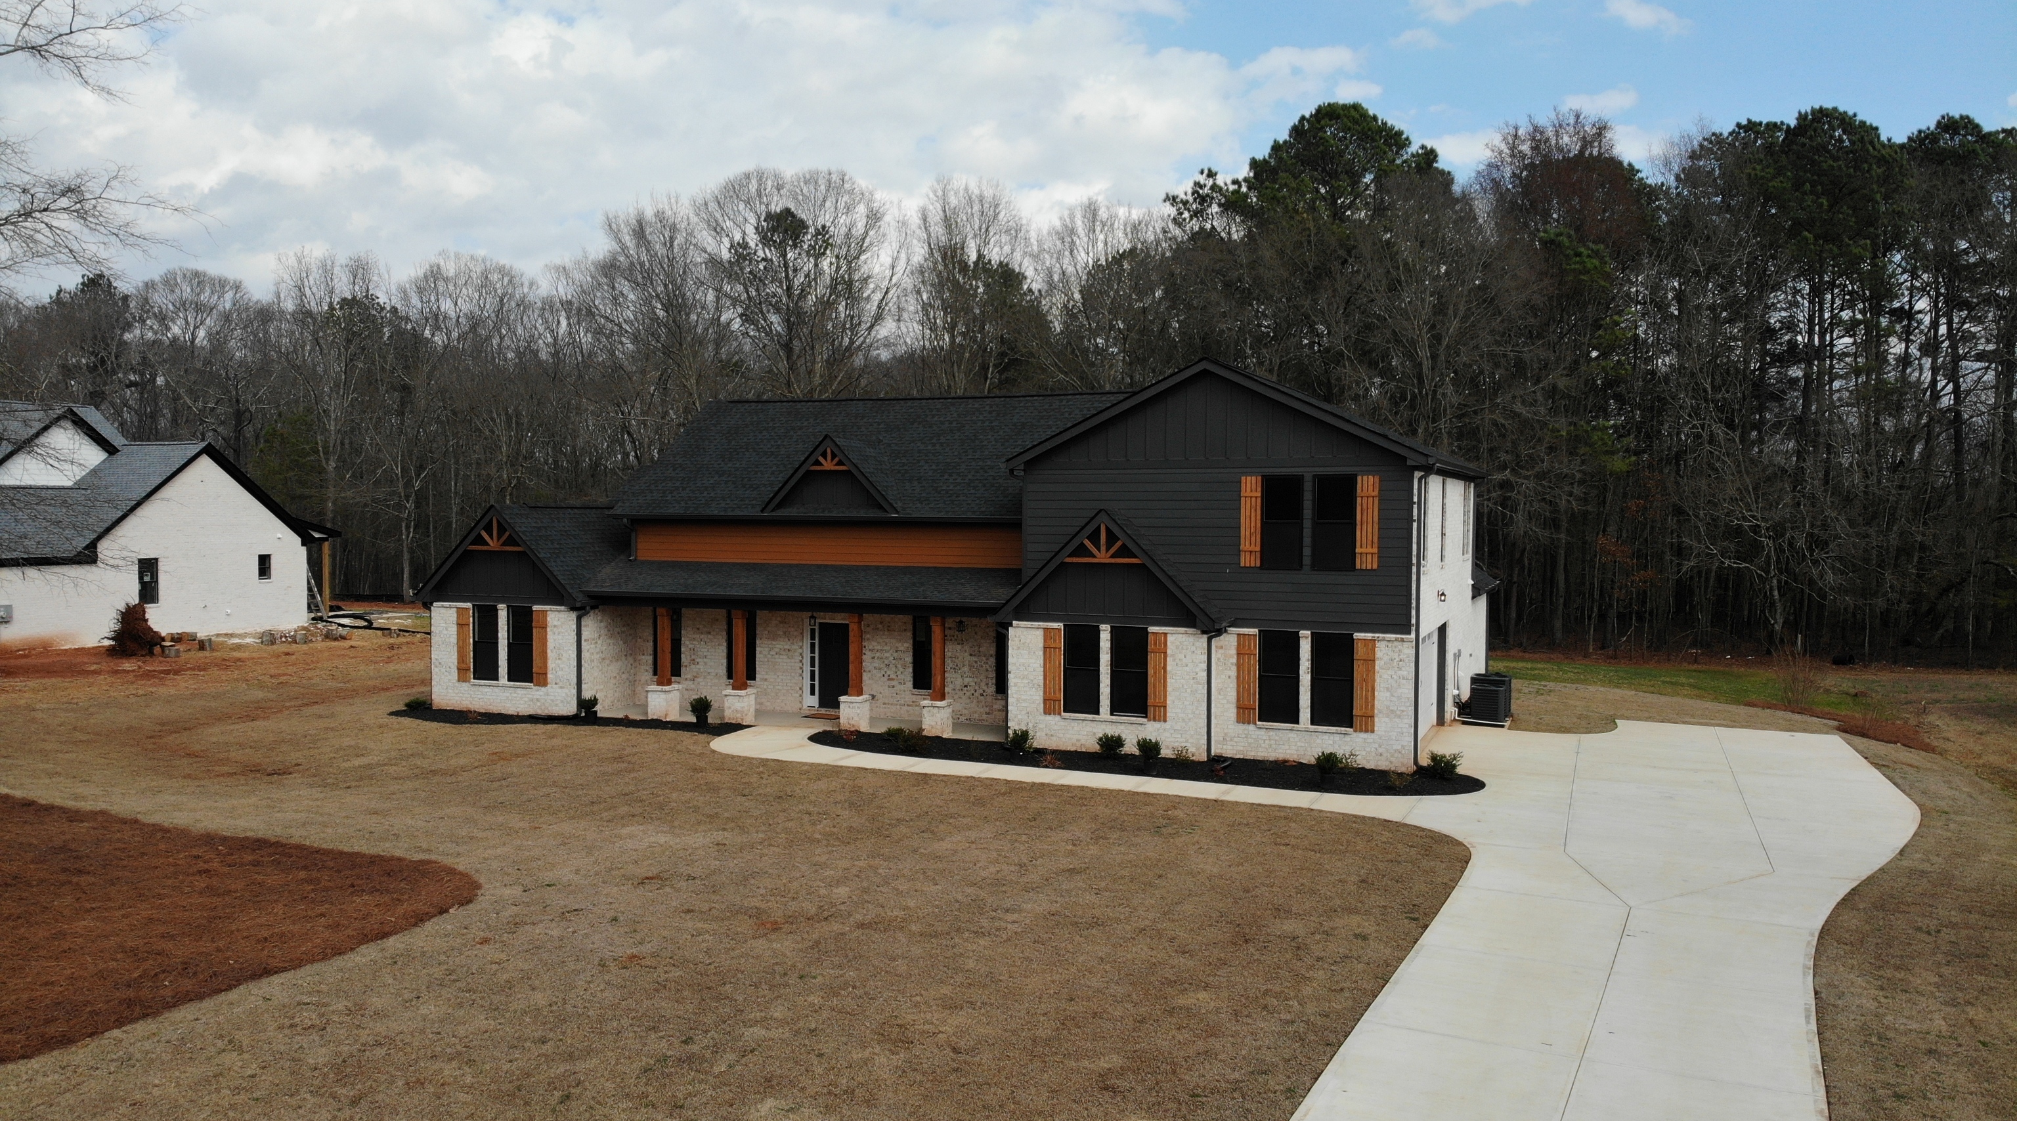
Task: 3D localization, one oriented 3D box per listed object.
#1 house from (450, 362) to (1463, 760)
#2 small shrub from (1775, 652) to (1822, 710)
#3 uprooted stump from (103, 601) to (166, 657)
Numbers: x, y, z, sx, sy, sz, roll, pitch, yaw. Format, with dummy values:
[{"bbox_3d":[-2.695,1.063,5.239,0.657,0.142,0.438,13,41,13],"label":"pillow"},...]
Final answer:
[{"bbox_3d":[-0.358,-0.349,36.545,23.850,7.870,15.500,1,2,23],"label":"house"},{"bbox_3d":[19.860,2.934,35.137,1.094,1.492,1.094,1,3,30],"label":"small shrub"},{"bbox_3d":[-28.012,2.098,44.788,1.689,1.783,1.536,-1,3,-32],"label":"uprooted stump"}]

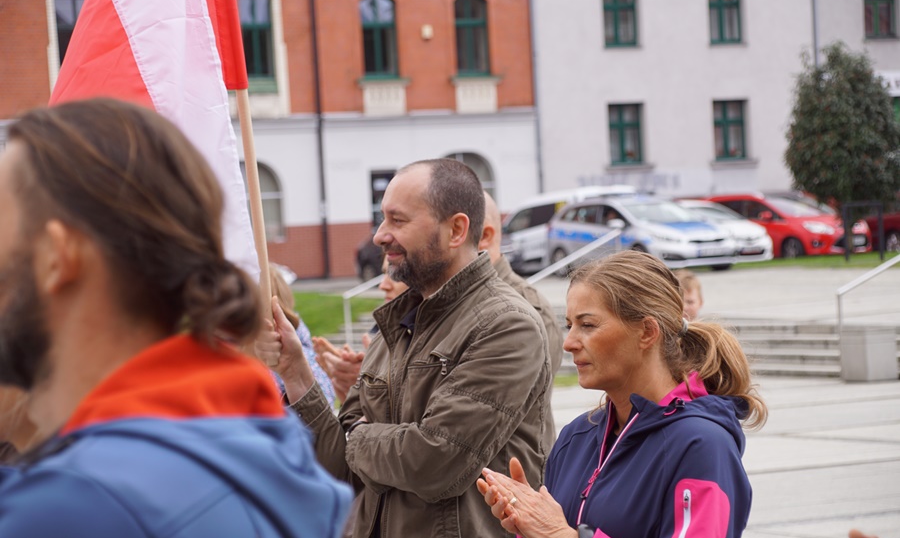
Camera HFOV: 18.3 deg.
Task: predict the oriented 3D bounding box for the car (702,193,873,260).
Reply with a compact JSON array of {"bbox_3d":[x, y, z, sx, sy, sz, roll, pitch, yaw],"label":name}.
[{"bbox_3d":[7.095,-0.884,61.901,1.840,1.620,4.380,-4,1,-40],"label":"car"}]

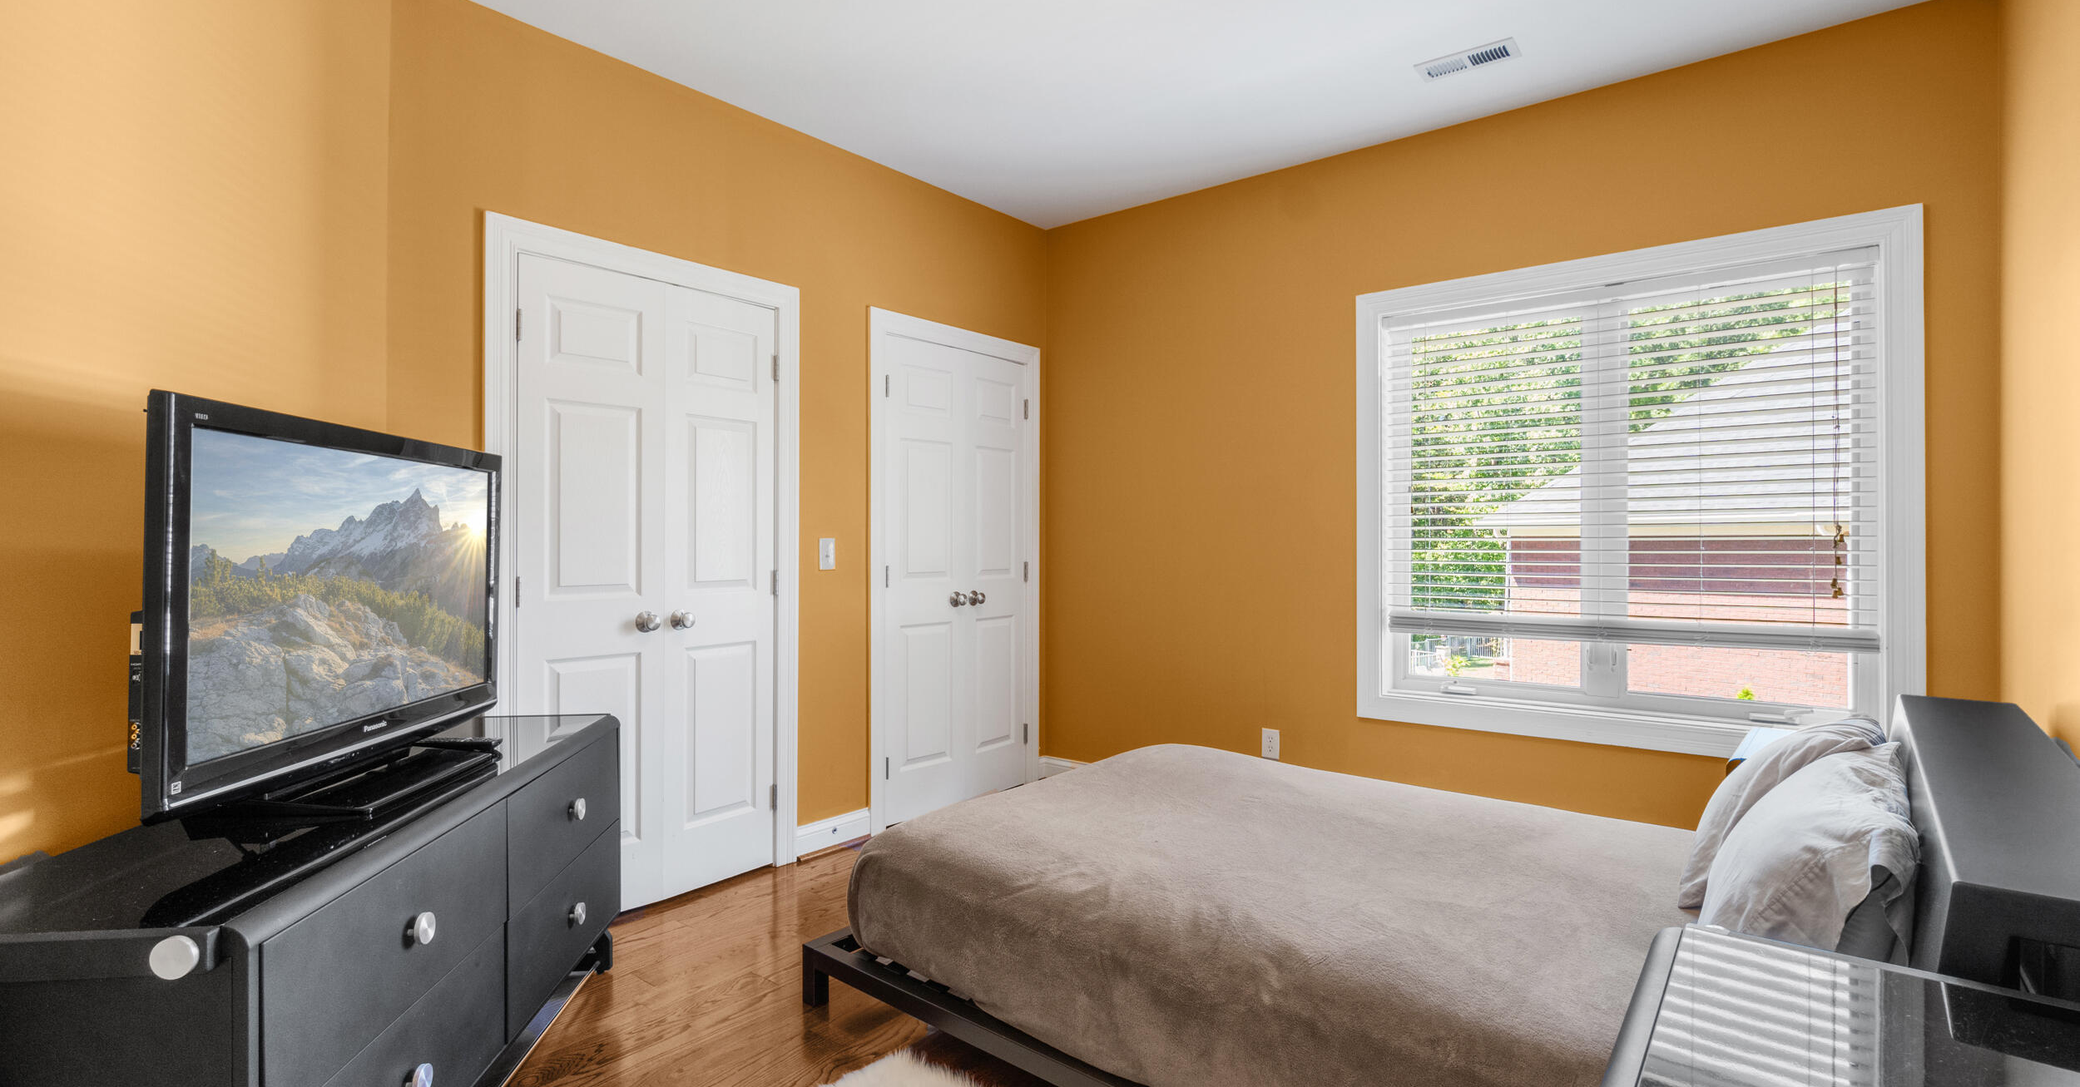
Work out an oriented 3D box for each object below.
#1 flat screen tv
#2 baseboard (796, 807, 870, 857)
[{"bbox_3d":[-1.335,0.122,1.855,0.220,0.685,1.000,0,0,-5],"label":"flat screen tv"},{"bbox_3d":[-0.802,1.121,3.606,0.025,0.114,0.347,0,0,41],"label":"baseboard"}]

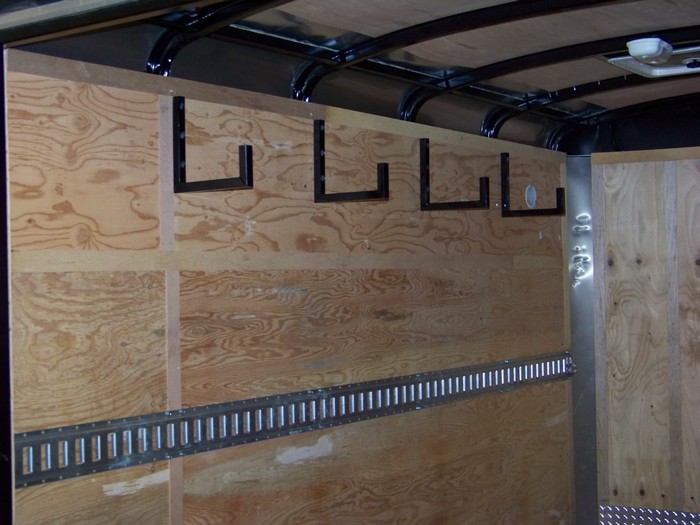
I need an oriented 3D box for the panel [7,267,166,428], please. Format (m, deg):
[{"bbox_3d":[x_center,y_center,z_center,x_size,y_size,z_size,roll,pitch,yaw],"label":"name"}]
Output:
[{"bbox_3d":[-0.632,0.207,2.745,0.018,0.370,0.484,-2,-1,36],"label":"panel"}]

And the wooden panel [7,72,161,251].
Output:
[{"bbox_3d":[-0.646,-0.234,2.747,0.018,0.413,0.475,-2,-1,36],"label":"wooden panel"}]

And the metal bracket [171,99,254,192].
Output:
[{"bbox_3d":[-0.360,-0.316,2.910,0.256,0.259,0.025,-2,-1,36],"label":"metal bracket"}]

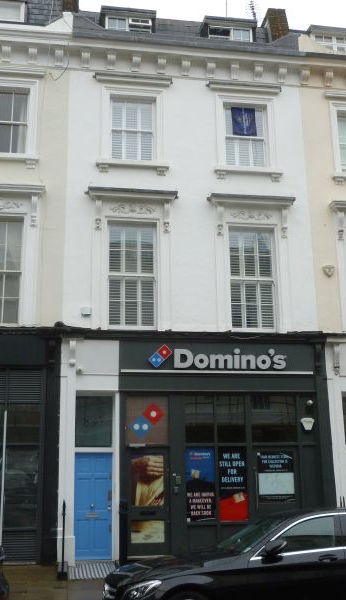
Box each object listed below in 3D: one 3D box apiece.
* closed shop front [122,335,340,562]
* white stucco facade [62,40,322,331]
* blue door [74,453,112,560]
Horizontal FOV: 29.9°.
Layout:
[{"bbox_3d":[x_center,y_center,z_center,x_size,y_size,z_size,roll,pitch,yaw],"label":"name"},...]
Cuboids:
[{"bbox_3d":[1.080,2.909,12.994,4.350,4.250,0.400,1,-14,-9],"label":"closed shop front"},{"bbox_3d":[0.433,-2.542,14.370,5.500,6.480,0.500,1,-14,-9],"label":"white stucco facade"},{"bbox_3d":[-1.558,4.039,12.715,0.740,1.990,0.070,1,-14,-9],"label":"blue door"}]

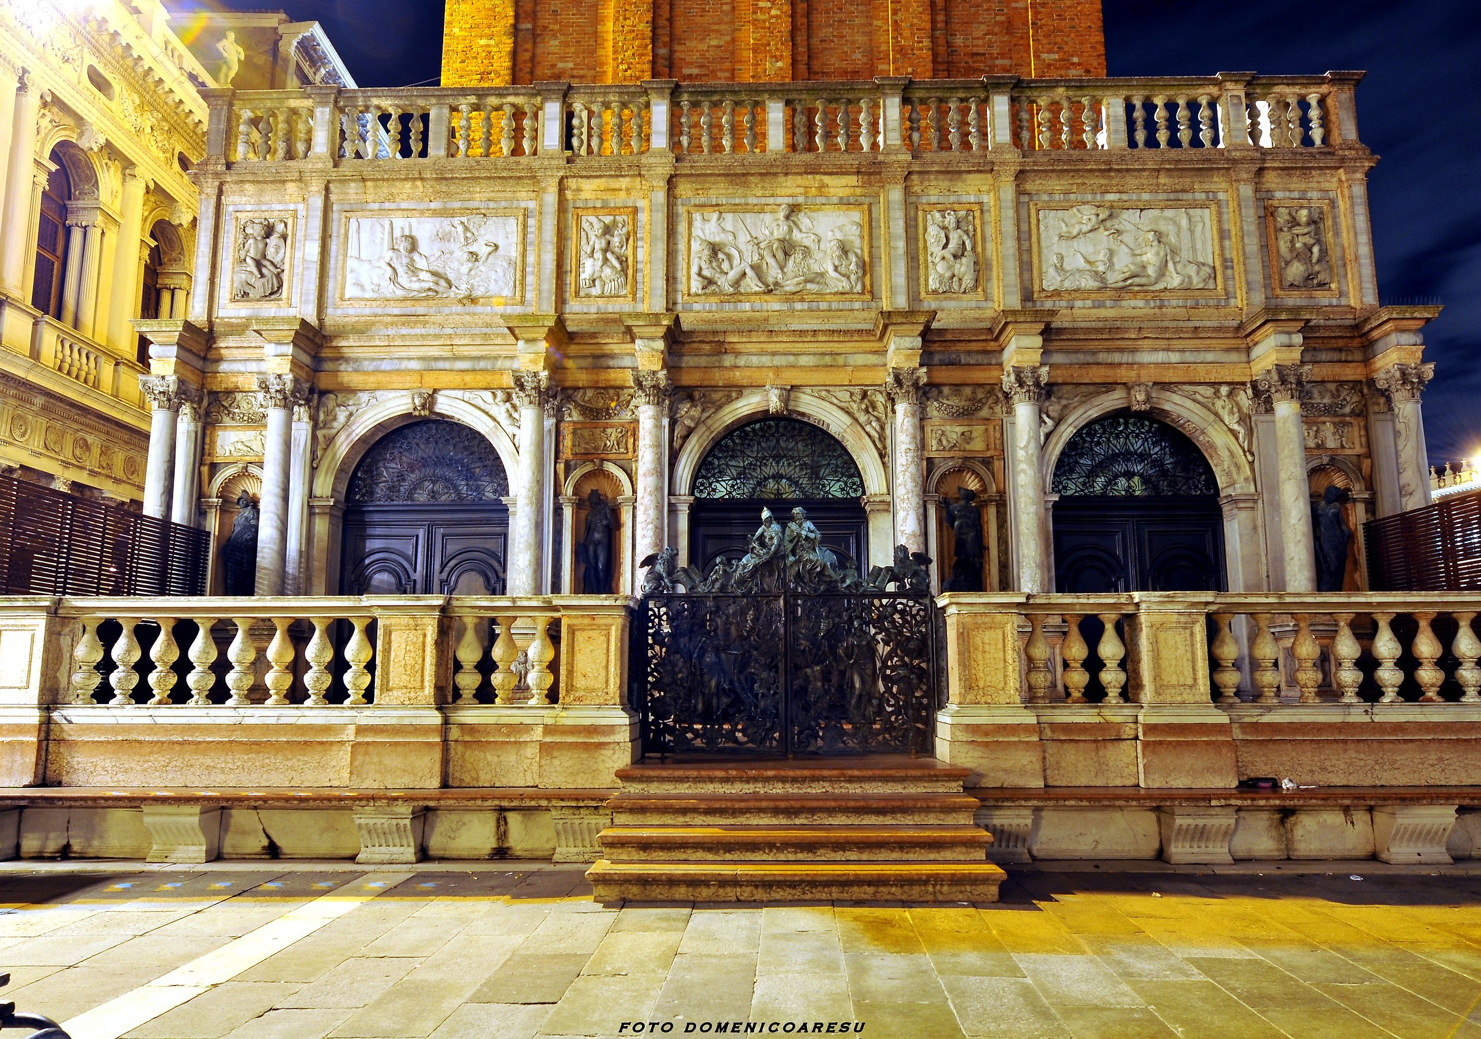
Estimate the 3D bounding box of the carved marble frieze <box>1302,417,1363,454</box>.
[{"bbox_3d":[7.454,-1.056,13.315,0.971,0.464,0.120,0,-9,1],"label":"carved marble frieze"}]

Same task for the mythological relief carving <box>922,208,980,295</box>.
[{"bbox_3d":[2.811,-3.552,13.839,0.683,1.218,0.160,0,-9,1],"label":"mythological relief carving"}]

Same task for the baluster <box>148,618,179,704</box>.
[{"bbox_3d":[-4.382,1.082,7.912,0.220,0.658,0.220,0,-9,2],"label":"baluster"}]

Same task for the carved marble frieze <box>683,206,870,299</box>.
[{"bbox_3d":[0.469,-3.387,13.198,2.280,1.248,0.160,0,-9,2],"label":"carved marble frieze"}]

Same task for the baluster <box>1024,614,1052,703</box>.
[{"bbox_3d":[2.143,1.005,7.494,0.190,0.628,0.190,0,-9,1],"label":"baluster"}]

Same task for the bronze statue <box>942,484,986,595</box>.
[{"bbox_3d":[2.716,0.321,12.696,0.527,1.486,0.420,0,-9,1],"label":"bronze statue"}]

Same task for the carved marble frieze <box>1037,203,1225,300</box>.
[{"bbox_3d":[4.823,-3.362,13.071,2.342,1.284,0.160,0,-9,2],"label":"carved marble frieze"}]

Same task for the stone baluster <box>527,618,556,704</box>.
[{"bbox_3d":[-1.644,1.165,8.598,0.222,0.718,0.222,0,-9,1],"label":"stone baluster"}]

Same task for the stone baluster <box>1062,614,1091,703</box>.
[{"bbox_3d":[2.484,1.038,7.725,0.220,0.660,0.220,0,-9,2],"label":"stone baluster"}]

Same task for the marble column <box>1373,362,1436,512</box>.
[{"bbox_3d":[8.212,-0.298,12.662,0.460,3.152,0.460,0,-9,1],"label":"marble column"}]

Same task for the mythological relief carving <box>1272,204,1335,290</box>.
[{"bbox_3d":[7.056,-3.402,13.129,0.662,1.125,0.140,0,-9,1],"label":"mythological relief carving"}]

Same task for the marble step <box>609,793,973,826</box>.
[{"bbox_3d":[0.349,1.912,6.944,2.425,0.165,0.400,0,-9,1],"label":"marble step"}]

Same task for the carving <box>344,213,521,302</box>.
[{"bbox_3d":[-3.936,-3.344,13.354,2.344,1.271,0.140,0,-9,1],"label":"carving"}]

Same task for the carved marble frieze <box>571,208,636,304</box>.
[{"bbox_3d":[-1.764,-3.409,13.449,0.823,1.304,0.130,0,-9,1],"label":"carved marble frieze"}]

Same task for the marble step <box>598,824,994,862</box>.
[{"bbox_3d":[0.322,1.949,6.269,2.310,0.153,0.416,0,-9,2],"label":"marble step"}]

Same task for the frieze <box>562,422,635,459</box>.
[{"bbox_3d":[-1.831,-1.012,13.453,0.971,0.485,0.120,0,-9,1],"label":"frieze"}]

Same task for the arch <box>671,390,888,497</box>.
[{"bbox_3d":[0.485,-0.903,13.017,2.653,1.320,0.420,0,-9,1],"label":"arch"}]

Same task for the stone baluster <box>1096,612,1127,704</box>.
[{"bbox_3d":[2.824,1.057,7.917,0.216,0.672,0.216,0,-9,1],"label":"stone baluster"}]

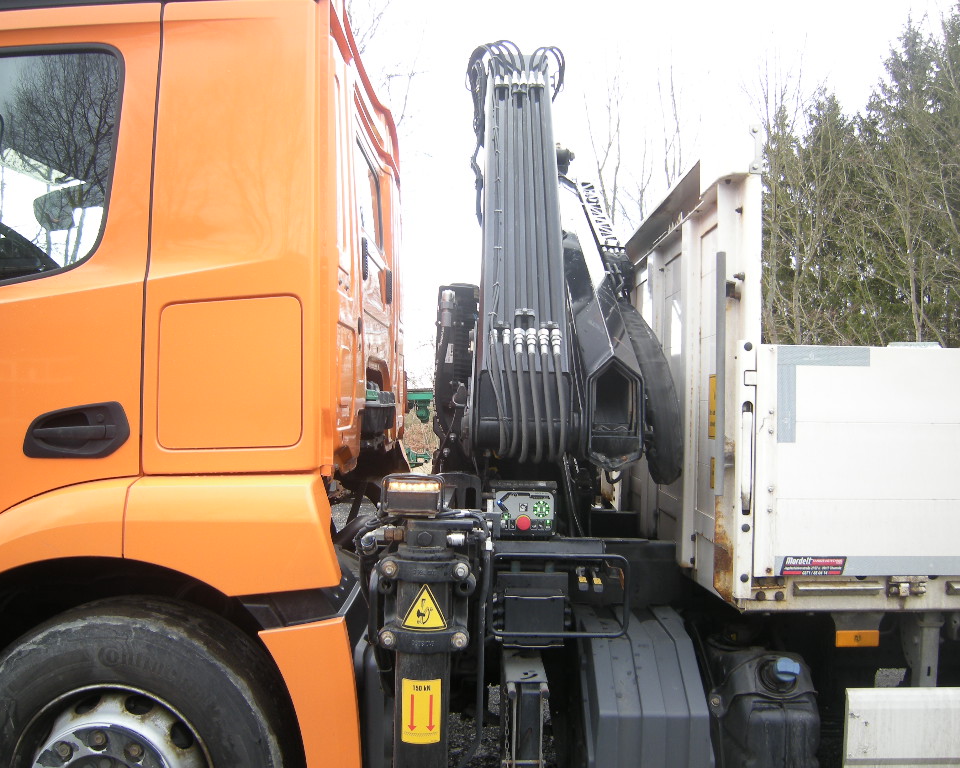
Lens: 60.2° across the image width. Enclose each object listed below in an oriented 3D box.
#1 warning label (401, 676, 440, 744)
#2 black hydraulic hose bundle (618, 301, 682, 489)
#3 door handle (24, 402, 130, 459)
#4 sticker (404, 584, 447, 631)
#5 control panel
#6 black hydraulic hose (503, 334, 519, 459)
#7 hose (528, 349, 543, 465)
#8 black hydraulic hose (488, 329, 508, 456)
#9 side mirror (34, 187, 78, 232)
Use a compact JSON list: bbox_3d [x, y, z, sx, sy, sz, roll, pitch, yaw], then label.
[{"bbox_3d":[-0.172,0.953,2.410,0.112,0.190,0.020,1,0,-3],"label":"warning label"},{"bbox_3d":[0.610,0.010,2.850,0.170,0.600,0.420,0,0,2],"label":"black hydraulic hose bundle"},{"bbox_3d":[-1.132,0.131,2.330,0.300,0.160,0.060,1,0,-3],"label":"door handle"},{"bbox_3d":[-0.162,0.652,2.410,0.130,0.134,0.025,1,0,-3],"label":"sticker"},{"bbox_3d":[0.134,0.394,2.580,0.210,0.175,0.080,1,0,-3],"label":"control panel"},{"bbox_3d":[0.098,0.040,2.660,0.050,0.390,0.130,1,0,-3],"label":"black hydraulic hose"},{"bbox_3d":[0.178,0.069,2.660,0.044,0.370,0.130,1,0,-3],"label":"hose"},{"bbox_3d":[0.059,0.027,2.660,0.060,0.410,0.130,1,0,-3],"label":"black hydraulic hose"},{"bbox_3d":[-2.357,-0.975,4.600,0.100,0.250,0.220,1,0,37],"label":"side mirror"}]

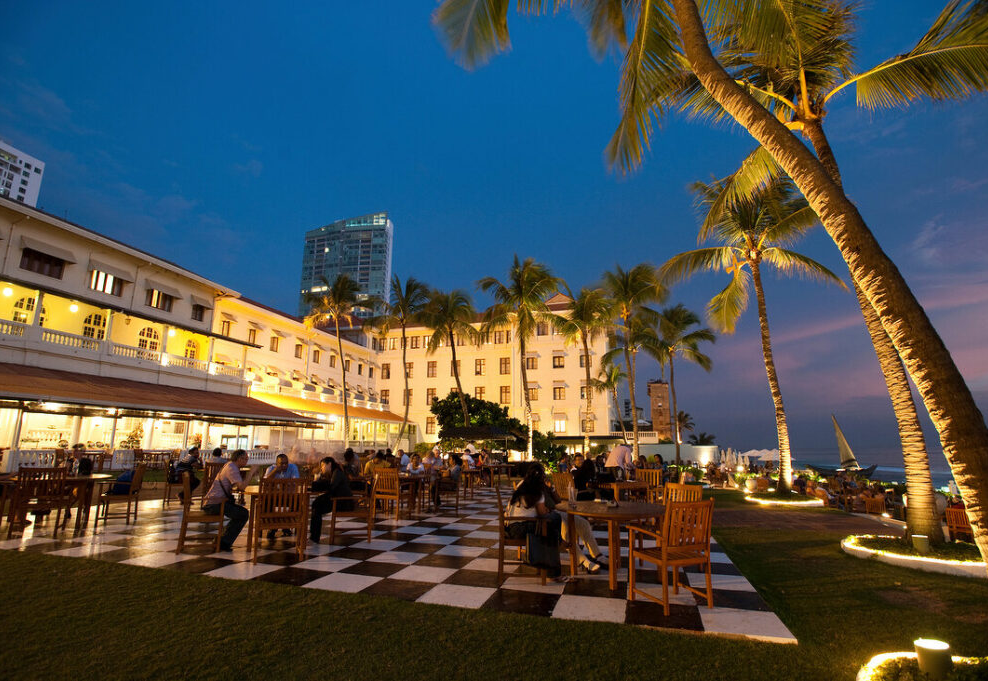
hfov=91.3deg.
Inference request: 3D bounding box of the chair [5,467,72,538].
[{"bbox_3d":[-6.223,2.230,6.673,0.570,0.920,0.600,8,-14,-29],"label":"chair"}]

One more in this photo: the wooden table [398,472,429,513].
[{"bbox_3d":[-1.730,3.228,10.233,0.850,0.727,0.850,-3,-13,17],"label":"wooden table"}]

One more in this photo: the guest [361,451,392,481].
[{"bbox_3d":[-2.324,2.891,9.886,0.540,1.220,0.750,-5,-14,26],"label":"guest"}]

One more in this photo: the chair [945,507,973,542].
[{"bbox_3d":[10.984,4.400,11.272,0.570,0.930,0.560,13,-17,-43],"label":"chair"}]

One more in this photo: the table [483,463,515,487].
[{"bbox_3d":[0.142,4.767,17.102,1.200,0.740,1.200,0,-12,0],"label":"table"}]

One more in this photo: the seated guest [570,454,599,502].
[{"bbox_3d":[1.536,2.503,7.860,0.780,1.250,0.520,3,-13,-12],"label":"seated guest"}]

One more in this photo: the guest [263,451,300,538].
[{"bbox_3d":[-3.231,2.322,7.283,0.580,1.200,0.850,6,-13,-23],"label":"guest"}]

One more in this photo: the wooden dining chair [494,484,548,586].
[{"bbox_3d":[0.294,2.072,5.219,0.570,0.945,0.580,0,-12,1],"label":"wooden dining chair"}]

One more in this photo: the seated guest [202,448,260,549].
[{"bbox_3d":[-3.351,2.082,6.344,0.800,1.230,0.520,5,-13,-19],"label":"seated guest"}]

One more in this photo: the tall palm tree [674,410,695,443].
[{"bbox_3d":[33.024,16.216,85.104,5.000,8.400,5.000,1,-12,0],"label":"tall palm tree"}]

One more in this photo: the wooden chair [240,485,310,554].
[{"bbox_3d":[-2.545,2.132,5.778,0.560,0.920,0.600,7,-14,-27],"label":"wooden chair"}]

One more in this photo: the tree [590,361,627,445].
[{"bbox_3d":[12.083,7.452,50.746,4.100,10.050,4.100,0,-12,0],"label":"tree"}]

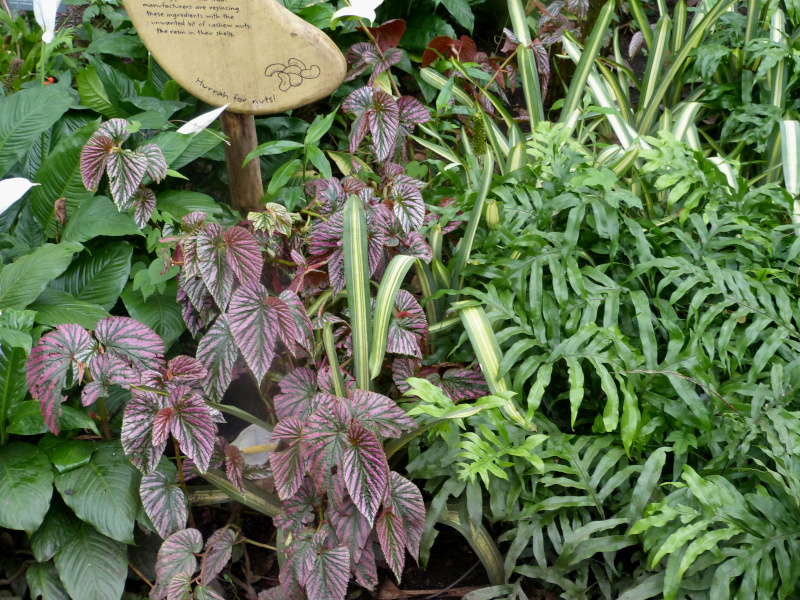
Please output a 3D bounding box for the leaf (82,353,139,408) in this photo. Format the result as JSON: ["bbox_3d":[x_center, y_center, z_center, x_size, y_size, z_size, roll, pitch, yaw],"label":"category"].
[{"bbox_3d":[-0.511,0.142,2.120,0.099,0.100,0.045,0,-17,0],"label":"leaf"}]

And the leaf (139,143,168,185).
[{"bbox_3d":[-0.558,-0.307,2.700,0.070,0.095,0.040,-12,-2,-16],"label":"leaf"}]

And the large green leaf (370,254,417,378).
[{"bbox_3d":[-0.010,0.030,2.200,0.081,0.228,0.070,9,-4,9],"label":"large green leaf"}]

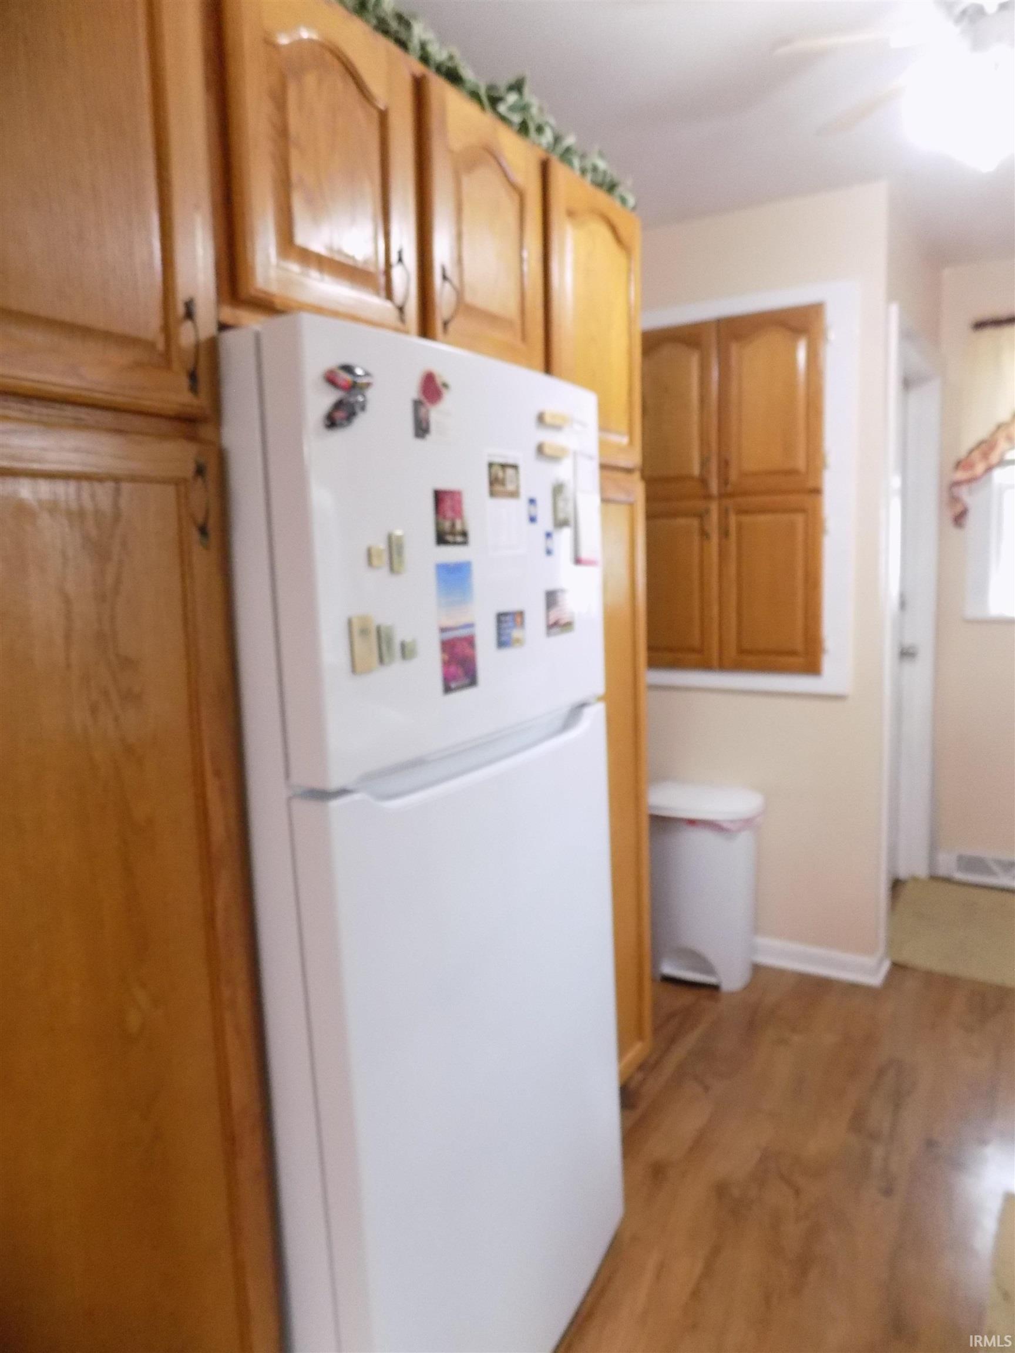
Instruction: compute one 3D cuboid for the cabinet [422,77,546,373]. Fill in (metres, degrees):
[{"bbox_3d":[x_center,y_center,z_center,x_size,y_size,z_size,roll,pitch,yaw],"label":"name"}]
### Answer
[{"bbox_3d":[-0.035,-0.780,1.608,0.020,0.420,0.360,3,10,32],"label":"cabinet"}]

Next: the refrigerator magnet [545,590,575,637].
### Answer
[{"bbox_3d":[0.091,-0.108,1.498,0.006,0.076,0.097,2,9,28],"label":"refrigerator magnet"}]

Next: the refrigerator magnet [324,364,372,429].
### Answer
[{"bbox_3d":[-0.187,-0.332,1.069,0.016,0.075,0.069,4,11,41],"label":"refrigerator magnet"}]

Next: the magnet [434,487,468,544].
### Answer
[{"bbox_3d":[-0.075,-0.217,1.228,0.006,0.075,0.063,3,10,36],"label":"magnet"}]

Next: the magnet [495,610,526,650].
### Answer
[{"bbox_3d":[0.008,-0.070,1.361,0.006,0.056,0.076,3,10,33],"label":"magnet"}]

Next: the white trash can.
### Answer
[{"bbox_3d":[0.643,0.684,2.987,0.390,0.610,0.275,3,10,32],"label":"white trash can"}]

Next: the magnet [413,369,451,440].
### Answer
[{"bbox_3d":[-0.098,-0.356,1.183,0.009,0.088,0.072,4,10,37],"label":"magnet"}]

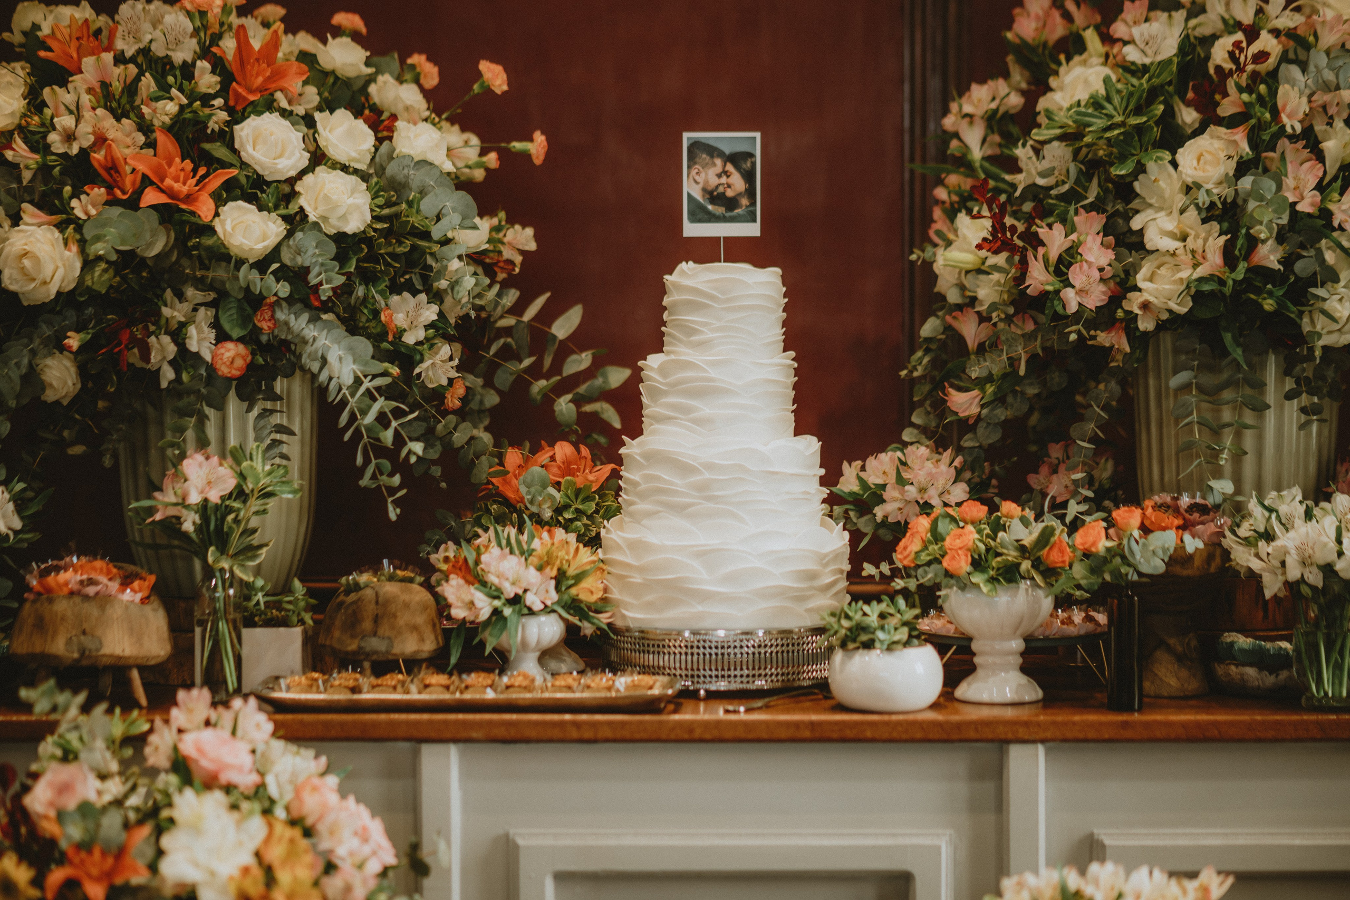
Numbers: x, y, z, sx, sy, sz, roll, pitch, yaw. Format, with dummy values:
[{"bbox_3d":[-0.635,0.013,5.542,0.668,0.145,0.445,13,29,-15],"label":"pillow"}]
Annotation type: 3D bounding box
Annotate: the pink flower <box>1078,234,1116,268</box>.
[{"bbox_3d":[0.487,-0.230,3.680,0.044,0.043,0.042,-1,3,-14],"label":"pink flower"}]

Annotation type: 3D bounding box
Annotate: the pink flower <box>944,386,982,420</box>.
[{"bbox_3d":[0.309,-0.050,3.430,0.042,0.037,0.042,-10,7,-30],"label":"pink flower"}]

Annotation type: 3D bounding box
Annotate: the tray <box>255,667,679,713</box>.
[{"bbox_3d":[-0.232,0.260,3.559,0.460,0.039,0.170,0,3,-2],"label":"tray"}]

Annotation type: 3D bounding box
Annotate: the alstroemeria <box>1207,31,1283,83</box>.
[{"bbox_3d":[0.601,-0.414,3.360,0.075,0.056,0.052,0,2,0],"label":"alstroemeria"}]

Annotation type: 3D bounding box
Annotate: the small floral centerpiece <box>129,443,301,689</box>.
[{"bbox_3d":[-0.524,0.135,3.624,0.175,0.283,0.130,0,3,0],"label":"small floral centerpiece"}]

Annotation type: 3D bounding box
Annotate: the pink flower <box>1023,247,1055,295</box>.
[{"bbox_3d":[0.388,-0.189,3.390,0.037,0.052,0.042,-2,3,-37],"label":"pink flower"}]

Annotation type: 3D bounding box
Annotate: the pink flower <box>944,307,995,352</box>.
[{"bbox_3d":[0.318,-0.130,3.440,0.053,0.048,0.045,0,2,14],"label":"pink flower"}]

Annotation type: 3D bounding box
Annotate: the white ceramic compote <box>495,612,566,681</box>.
[{"bbox_3d":[-0.160,0.212,3.420,0.090,0.077,0.090,0,2,0],"label":"white ceramic compote"}]

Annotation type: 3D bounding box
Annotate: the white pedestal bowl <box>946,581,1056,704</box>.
[{"bbox_3d":[0.363,0.214,3.575,0.120,0.128,0.120,0,3,0],"label":"white pedestal bowl"}]

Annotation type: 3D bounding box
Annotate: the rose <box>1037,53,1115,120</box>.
[{"bbox_3d":[0.471,-0.426,3.750,0.088,0.078,0.070,1,3,17],"label":"rose"}]

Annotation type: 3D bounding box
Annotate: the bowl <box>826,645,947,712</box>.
[{"bbox_3d":[0.212,0.228,3.190,0.116,0.065,0.116,0,2,0],"label":"bowl"}]

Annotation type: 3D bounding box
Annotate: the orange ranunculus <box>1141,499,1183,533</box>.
[{"bbox_3d":[0.505,0.069,3.310,0.046,0.037,0.046,0,2,6],"label":"orange ranunculus"}]

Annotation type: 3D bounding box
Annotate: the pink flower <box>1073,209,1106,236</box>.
[{"bbox_3d":[0.442,-0.242,3.400,0.036,0.031,0.035,0,2,-6],"label":"pink flower"}]

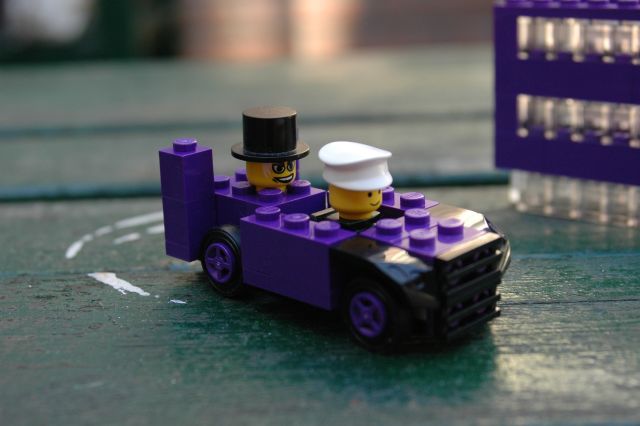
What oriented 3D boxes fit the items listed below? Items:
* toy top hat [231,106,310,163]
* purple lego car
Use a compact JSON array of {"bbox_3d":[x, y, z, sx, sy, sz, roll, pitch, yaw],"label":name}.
[{"bbox_3d":[-0.010,-0.016,0.279,0.016,0.008,0.016,-2,17,1],"label":"toy top hat"},{"bbox_3d":[0.002,0.003,0.273,0.074,0.029,0.033,14,24,43],"label":"purple lego car"}]

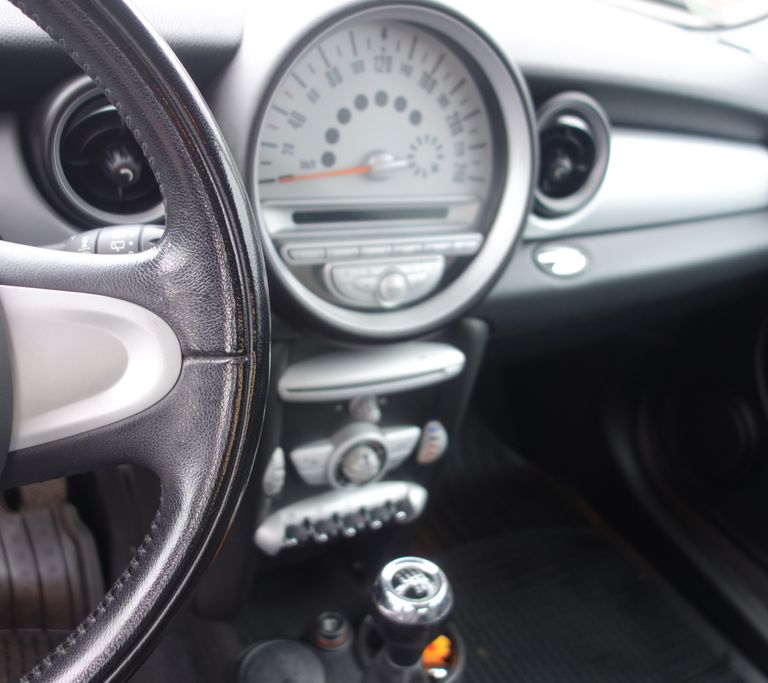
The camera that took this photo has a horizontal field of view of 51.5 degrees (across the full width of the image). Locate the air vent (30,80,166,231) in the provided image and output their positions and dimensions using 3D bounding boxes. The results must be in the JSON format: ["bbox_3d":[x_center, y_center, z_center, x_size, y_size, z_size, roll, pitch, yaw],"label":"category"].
[{"bbox_3d":[-0.168,-0.124,0.518,0.100,0.100,0.040,-7,18,-27],"label":"air vent"}]

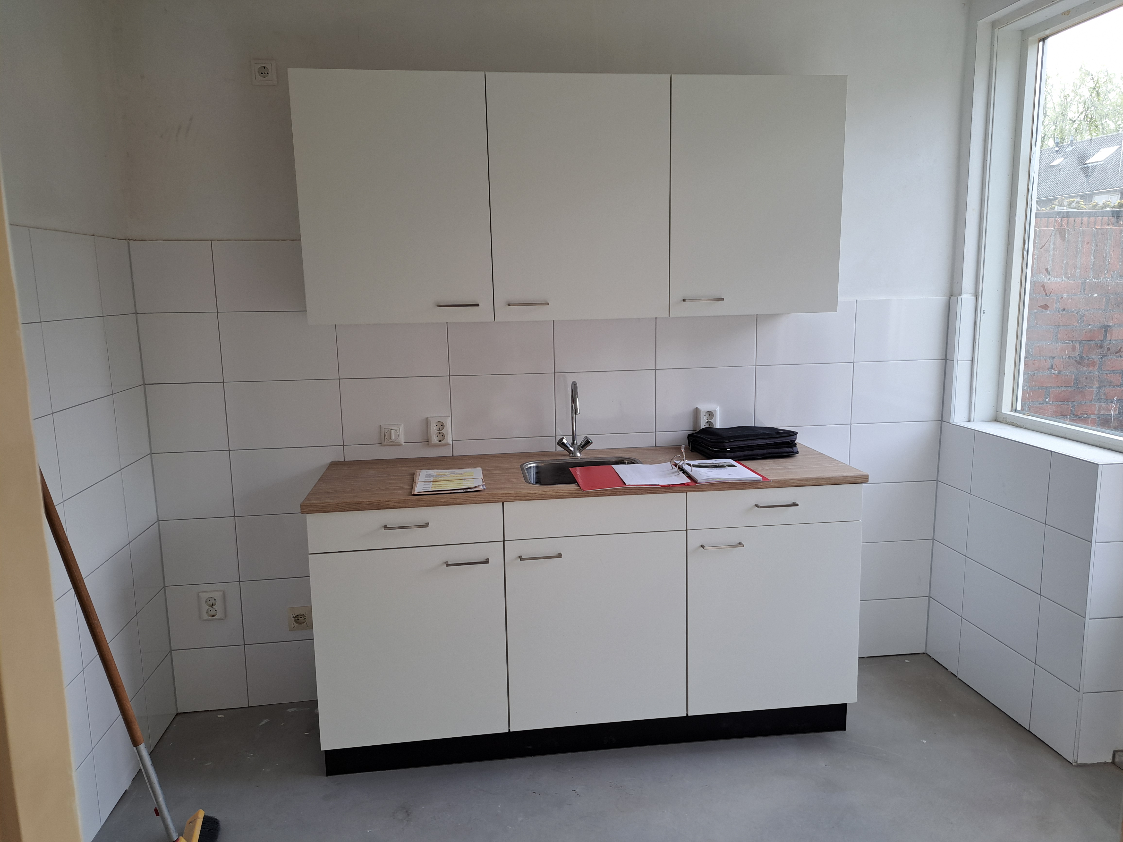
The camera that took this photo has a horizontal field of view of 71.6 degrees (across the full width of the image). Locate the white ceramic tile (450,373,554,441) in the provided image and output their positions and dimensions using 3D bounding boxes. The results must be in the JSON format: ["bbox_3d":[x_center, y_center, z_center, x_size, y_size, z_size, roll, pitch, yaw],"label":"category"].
[{"bbox_3d":[-0.218,-0.054,2.942,0.396,0.249,0.014,-2,10,-7],"label":"white ceramic tile"}]

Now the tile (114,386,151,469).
[{"bbox_3d":[-1.477,0.017,2.674,0.010,0.250,0.266,-2,9,-8],"label":"tile"}]

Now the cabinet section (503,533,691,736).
[{"bbox_3d":[0.085,0.647,2.827,0.600,0.652,0.573,-2,9,-7],"label":"cabinet section"}]

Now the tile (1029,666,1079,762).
[{"bbox_3d":[1.665,0.987,2.631,0.010,0.255,0.198,-2,9,-6],"label":"tile"}]

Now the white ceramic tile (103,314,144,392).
[{"bbox_3d":[-1.481,-0.232,2.633,0.010,0.250,0.266,-2,9,-8],"label":"white ceramic tile"}]

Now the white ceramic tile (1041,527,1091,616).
[{"bbox_3d":[1.656,0.488,2.551,0.010,0.249,0.198,-2,9,-6],"label":"white ceramic tile"}]

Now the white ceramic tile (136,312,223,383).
[{"bbox_3d":[-1.359,-0.258,2.783,0.270,0.249,0.010,-2,9,-7],"label":"white ceramic tile"}]

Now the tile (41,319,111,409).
[{"bbox_3d":[-1.431,-0.179,2.306,0.010,0.250,0.400,-2,9,-8],"label":"tile"}]

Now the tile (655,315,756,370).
[{"bbox_3d":[0.568,-0.332,3.042,0.401,0.248,0.010,-2,10,-7],"label":"tile"}]

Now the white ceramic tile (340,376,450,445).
[{"bbox_3d":[-0.610,-0.039,2.892,0.396,0.249,0.014,-2,10,-7],"label":"white ceramic tile"}]

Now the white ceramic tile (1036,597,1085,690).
[{"bbox_3d":[1.690,0.749,2.637,0.010,0.250,0.192,-2,10,-7],"label":"white ceramic tile"}]

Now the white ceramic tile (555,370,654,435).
[{"bbox_3d":[0.174,-0.069,3.015,0.400,0.249,0.010,-2,9,-7],"label":"white ceramic tile"}]

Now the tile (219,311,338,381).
[{"bbox_3d":[-1.012,-0.270,2.801,0.396,0.249,0.014,-2,10,-7],"label":"tile"}]

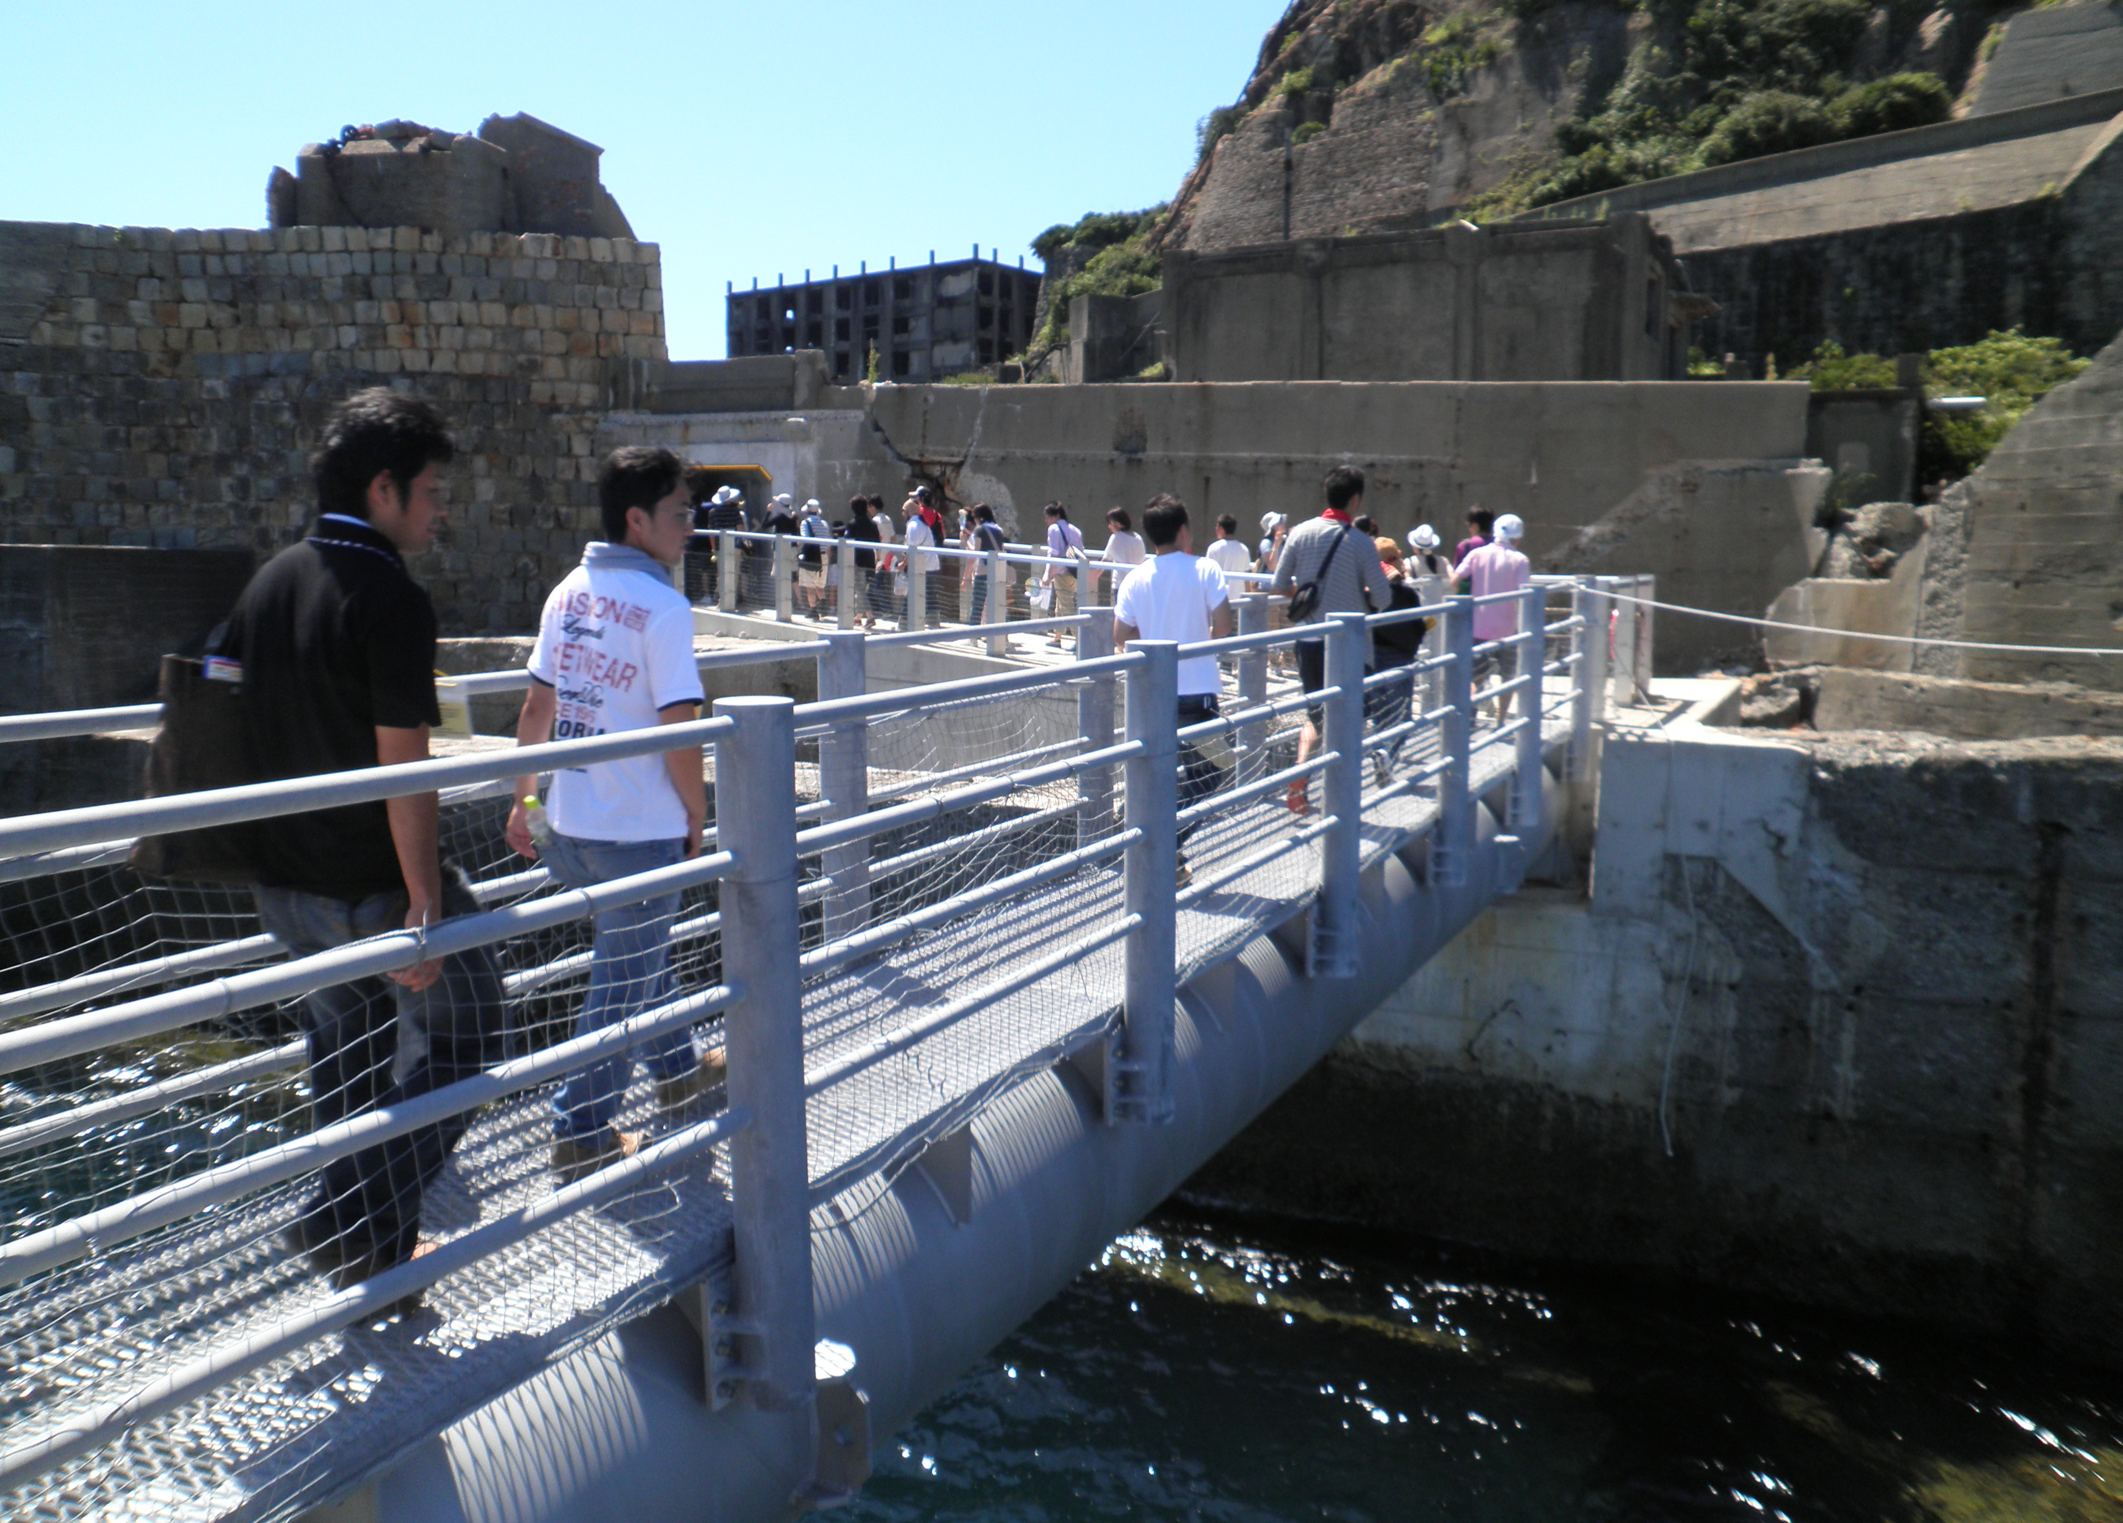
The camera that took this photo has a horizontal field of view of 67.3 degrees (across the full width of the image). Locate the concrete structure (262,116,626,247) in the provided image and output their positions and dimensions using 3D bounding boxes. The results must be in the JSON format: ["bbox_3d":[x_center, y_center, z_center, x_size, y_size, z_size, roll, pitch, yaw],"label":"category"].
[{"bbox_3d":[-10.416,-9.401,27.174,5.600,2.261,3.300,-1,8,-5],"label":"concrete structure"}]

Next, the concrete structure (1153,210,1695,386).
[{"bbox_3d":[8.214,-8.754,35.507,9.150,4.093,8.500,4,9,27],"label":"concrete structure"}]

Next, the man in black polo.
[{"bbox_3d":[-1.330,0.181,3.020,0.520,1.721,0.500,4,9,28],"label":"man in black polo"}]

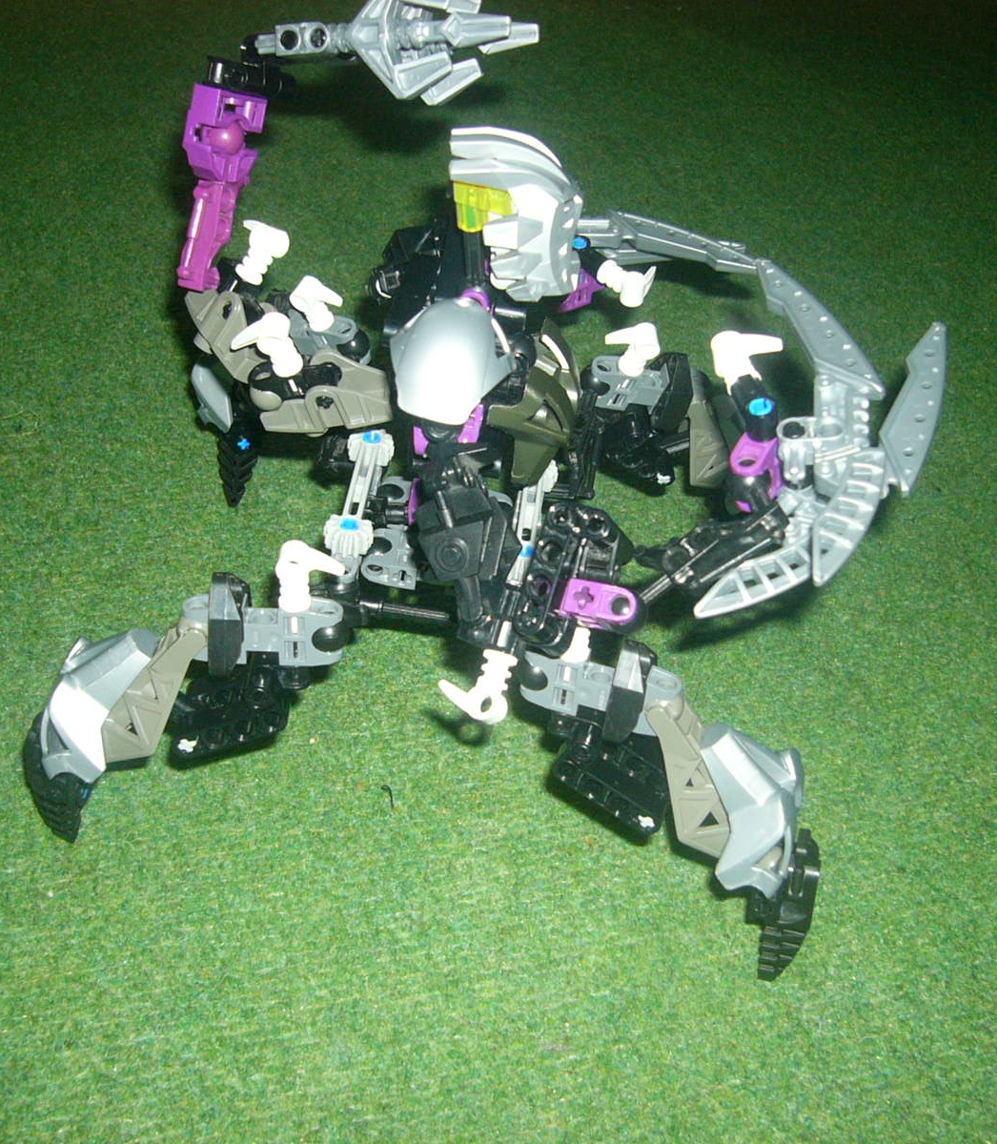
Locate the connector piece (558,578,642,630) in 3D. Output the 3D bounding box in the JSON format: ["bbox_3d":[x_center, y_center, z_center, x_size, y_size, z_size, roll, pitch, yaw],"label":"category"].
[{"bbox_3d":[0.023,0.007,0.337,0.017,0.013,0.007,11,82,11],"label":"connector piece"}]

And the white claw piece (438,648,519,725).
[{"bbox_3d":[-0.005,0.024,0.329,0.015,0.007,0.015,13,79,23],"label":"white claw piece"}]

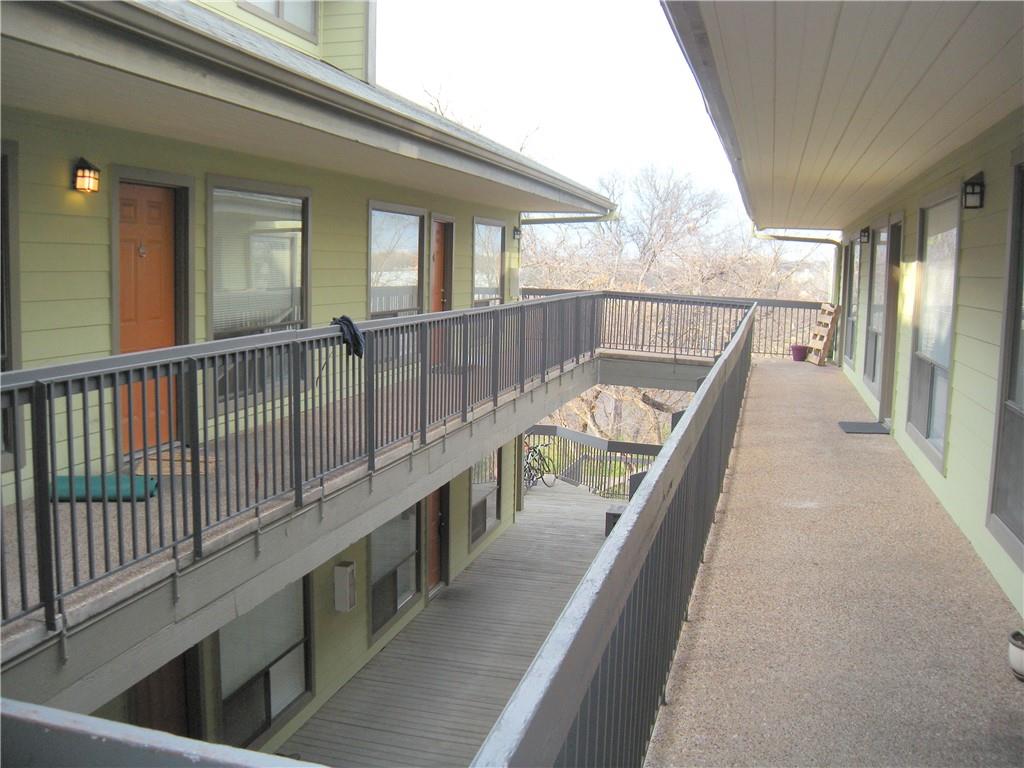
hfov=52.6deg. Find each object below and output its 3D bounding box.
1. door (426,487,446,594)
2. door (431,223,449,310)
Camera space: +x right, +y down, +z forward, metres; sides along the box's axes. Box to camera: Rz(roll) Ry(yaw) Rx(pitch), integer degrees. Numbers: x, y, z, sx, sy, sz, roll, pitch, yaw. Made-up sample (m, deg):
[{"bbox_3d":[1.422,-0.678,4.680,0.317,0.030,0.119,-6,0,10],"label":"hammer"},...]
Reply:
[{"bbox_3d":[-1.175,1.992,14.887,0.060,2.030,0.910,2,7,14],"label":"door"},{"bbox_3d":[-1.109,-1.271,14.597,0.060,2.030,0.910,2,7,14],"label":"door"}]

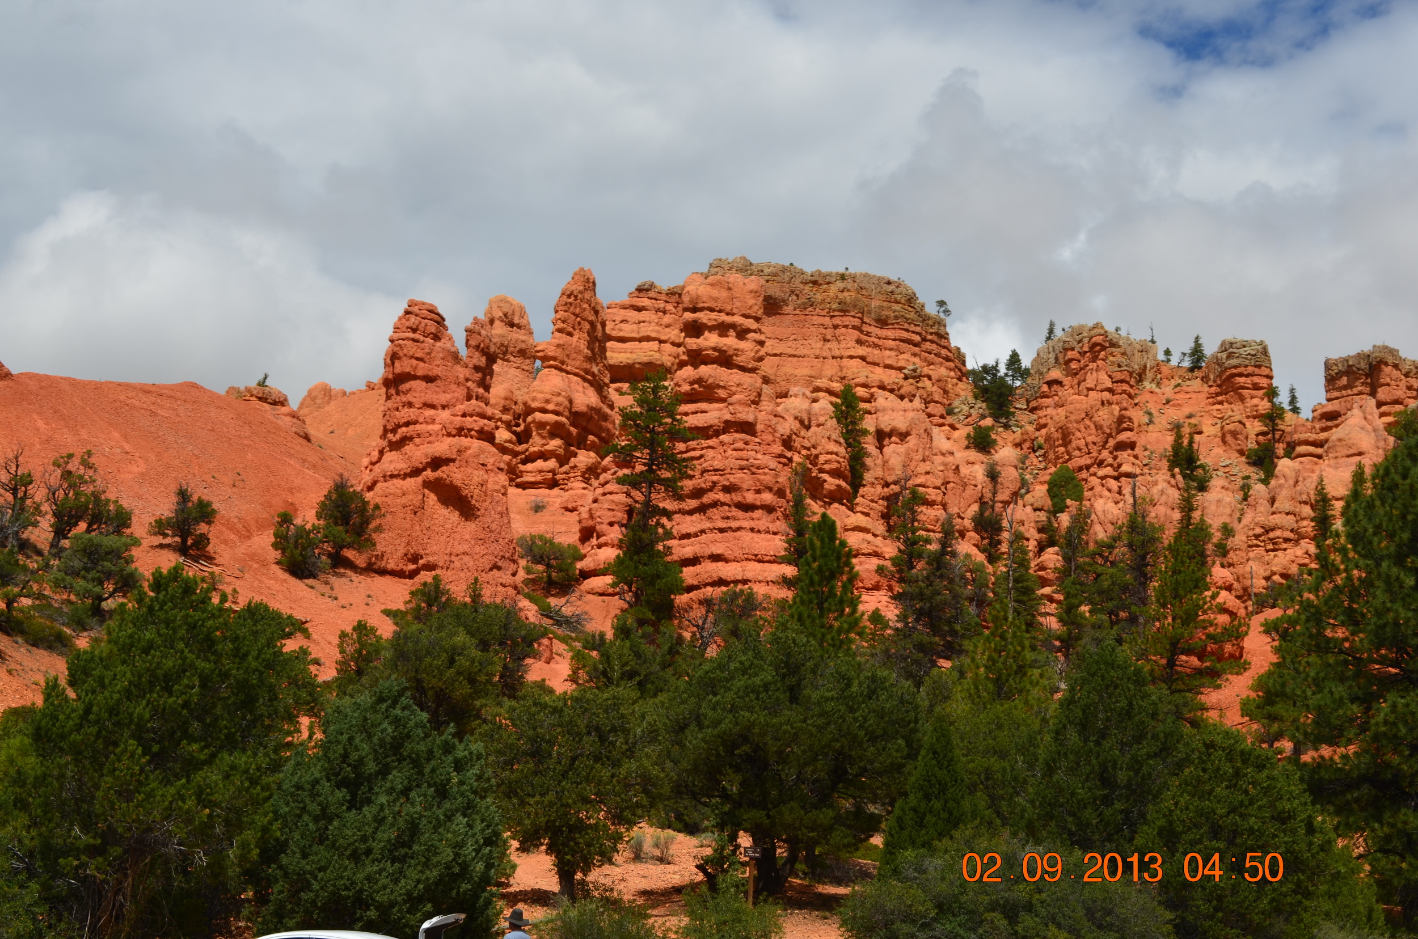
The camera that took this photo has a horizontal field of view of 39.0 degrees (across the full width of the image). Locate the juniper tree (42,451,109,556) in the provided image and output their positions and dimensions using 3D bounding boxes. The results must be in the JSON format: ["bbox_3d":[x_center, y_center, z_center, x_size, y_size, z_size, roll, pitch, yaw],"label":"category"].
[{"bbox_3d":[-27.819,1.518,88.003,2.848,4.759,2.706,5,-13,-17],"label":"juniper tree"}]

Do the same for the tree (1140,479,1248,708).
[{"bbox_3d":[22.919,6.149,95.015,4.940,11.228,4.693,-2,-13,13],"label":"tree"}]

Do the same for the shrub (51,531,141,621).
[{"bbox_3d":[-28.118,4.793,92.000,4.120,4.010,3.910,4,-13,-17],"label":"shrub"}]

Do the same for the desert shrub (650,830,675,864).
[{"bbox_3d":[-1.230,9.996,53.000,0.647,0.921,0.614,1,-12,-1],"label":"desert shrub"}]

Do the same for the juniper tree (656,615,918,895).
[{"bbox_3d":[1.741,6.365,45.000,5.890,6.240,5.600,0,-13,2],"label":"juniper tree"}]

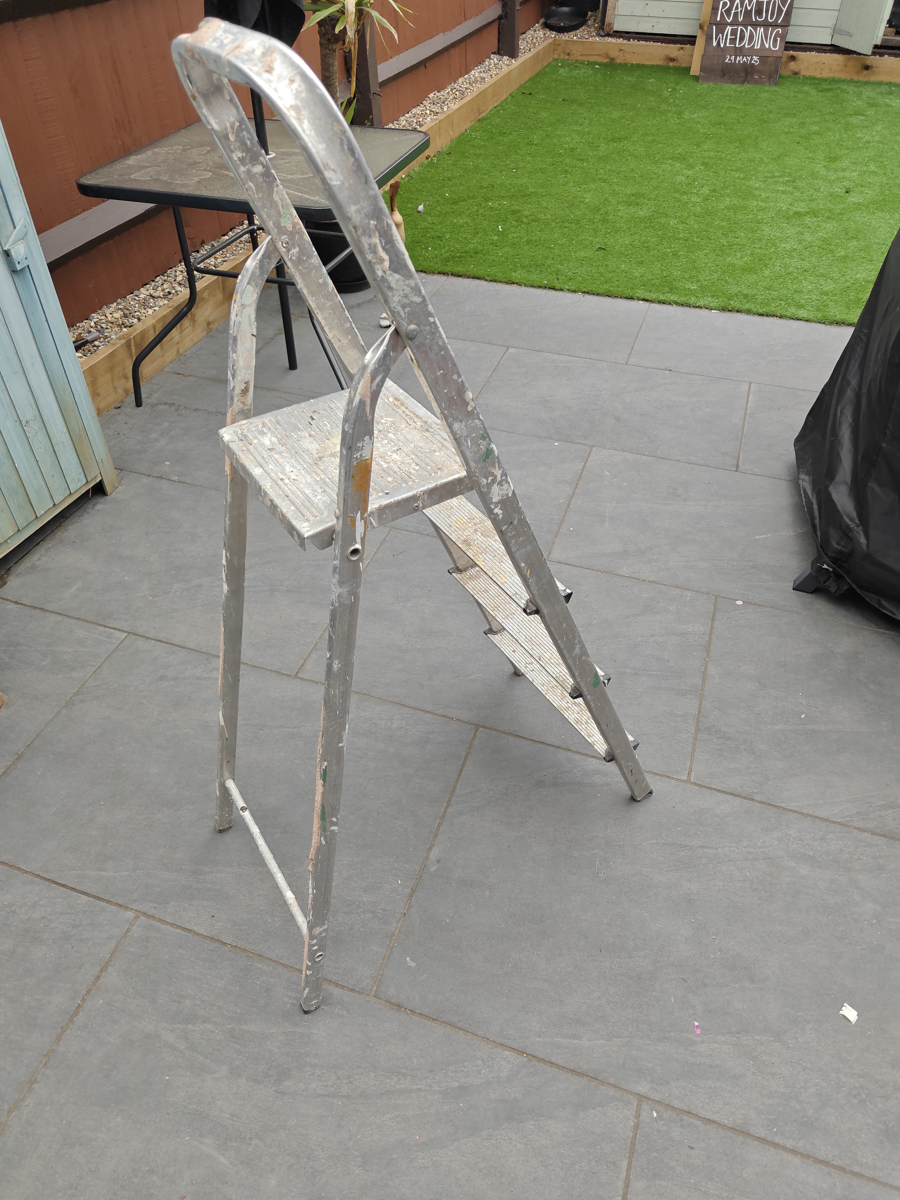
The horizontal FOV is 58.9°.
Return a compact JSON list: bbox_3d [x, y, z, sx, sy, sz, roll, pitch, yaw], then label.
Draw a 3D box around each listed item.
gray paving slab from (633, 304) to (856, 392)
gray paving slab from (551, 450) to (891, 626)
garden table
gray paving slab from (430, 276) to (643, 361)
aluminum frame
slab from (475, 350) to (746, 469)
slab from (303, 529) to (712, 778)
[{"bbox_3d":[1.191,-0.973,3.102,0.900,0.022,0.600,13,45,14],"label":"gray paving slab"},{"bbox_3d":[0.795,-0.195,2.273,0.900,0.022,0.600,13,45,14],"label":"gray paving slab"},{"bbox_3d":[-0.581,-1.143,2.756,0.862,0.708,0.862,12,44,12],"label":"garden table"},{"bbox_3d":[0.333,-1.170,3.315,0.900,0.022,0.600,13,45,14],"label":"gray paving slab"},{"bbox_3d":[-0.035,-0.051,1.152,0.775,1.305,0.425,-25,48,-24],"label":"aluminum frame"},{"bbox_3d":[0.561,-0.683,2.795,0.900,0.022,0.600,13,45,14],"label":"slab"},{"bbox_3d":[0.164,0.093,1.968,0.900,0.022,0.600,13,45,14],"label":"slab"}]

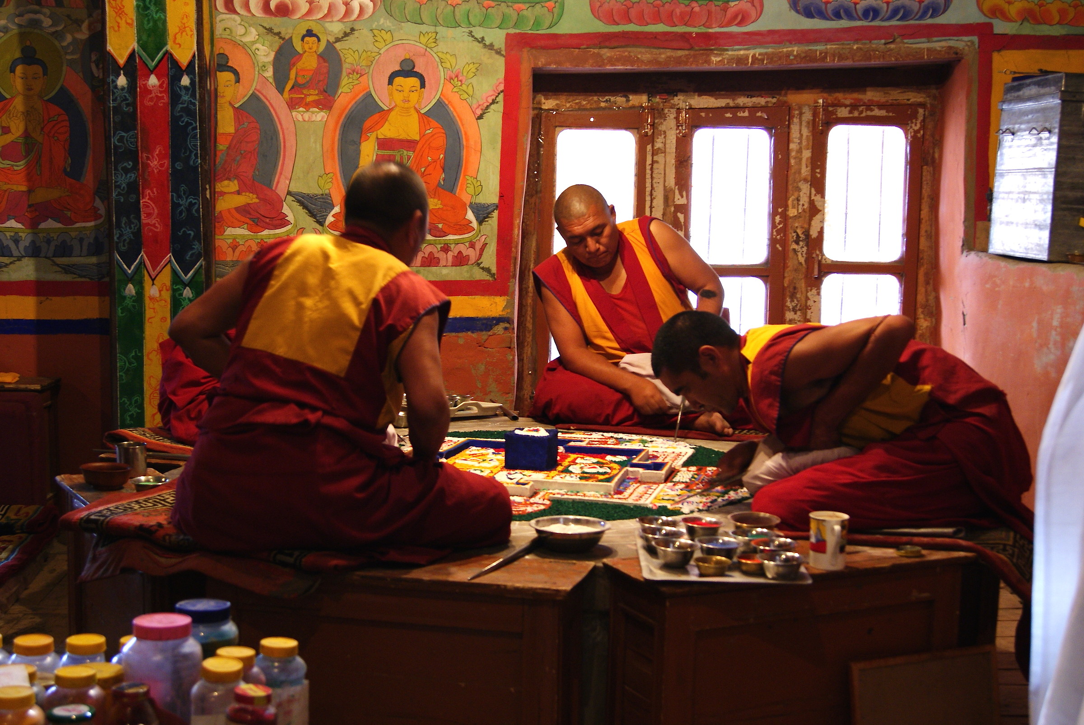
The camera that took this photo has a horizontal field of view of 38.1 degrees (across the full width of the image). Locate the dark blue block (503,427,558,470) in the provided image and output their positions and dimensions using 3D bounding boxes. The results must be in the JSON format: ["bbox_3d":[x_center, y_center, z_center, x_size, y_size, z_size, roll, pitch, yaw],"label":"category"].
[{"bbox_3d":[-0.024,0.221,3.981,0.105,0.091,0.105,3,7,15],"label":"dark blue block"}]

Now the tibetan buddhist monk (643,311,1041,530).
[{"bbox_3d":[0.693,0.094,3.541,0.800,0.450,0.560,3,8,20],"label":"tibetan buddhist monk"}]

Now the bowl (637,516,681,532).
[{"bbox_3d":[0.239,0.345,3.191,0.093,0.043,0.093,0,7,0],"label":"bowl"}]

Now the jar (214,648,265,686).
[{"bbox_3d":[-0.480,0.527,2.463,0.090,0.145,0.090,1,7,0],"label":"jar"}]

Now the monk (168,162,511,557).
[{"bbox_3d":[-0.430,-0.055,3.370,0.660,0.780,0.580,6,9,33],"label":"monk"}]

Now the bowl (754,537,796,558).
[{"bbox_3d":[0.451,0.372,3.052,0.082,0.039,0.082,1,7,0],"label":"bowl"}]

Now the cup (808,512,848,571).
[{"bbox_3d":[0.557,0.347,3.013,0.079,0.096,0.106,0,7,-7],"label":"cup"}]

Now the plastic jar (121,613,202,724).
[{"bbox_3d":[-0.607,0.507,2.512,0.126,0.190,0.126,1,7,0],"label":"plastic jar"}]

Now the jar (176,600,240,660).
[{"bbox_3d":[-0.570,0.501,2.642,0.118,0.190,0.118,1,7,0],"label":"jar"}]

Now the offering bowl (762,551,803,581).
[{"bbox_3d":[0.450,0.386,2.946,0.080,0.038,0.080,1,7,0],"label":"offering bowl"}]

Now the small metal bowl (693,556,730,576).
[{"bbox_3d":[0.321,0.385,2.941,0.070,0.027,0.070,0,7,0],"label":"small metal bowl"}]

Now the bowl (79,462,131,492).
[{"bbox_3d":[-1.029,0.273,3.700,0.123,0.050,0.123,0,7,0],"label":"bowl"}]

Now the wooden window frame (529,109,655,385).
[{"bbox_3d":[0.172,-0.376,5.193,0.375,0.920,0.060,1,7,0],"label":"wooden window frame"}]

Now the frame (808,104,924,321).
[{"bbox_3d":[1.070,-0.387,5.190,0.375,0.920,0.060,1,7,0],"label":"frame"}]

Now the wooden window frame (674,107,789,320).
[{"bbox_3d":[0.633,-0.394,5.309,0.375,0.920,0.060,1,7,0],"label":"wooden window frame"}]

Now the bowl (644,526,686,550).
[{"bbox_3d":[0.240,0.356,3.100,0.094,0.043,0.094,0,7,0],"label":"bowl"}]

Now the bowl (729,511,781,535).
[{"bbox_3d":[0.442,0.340,3.245,0.104,0.046,0.104,1,7,0],"label":"bowl"}]

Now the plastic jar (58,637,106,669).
[{"bbox_3d":[-0.750,0.535,2.588,0.094,0.155,0.094,0,7,0],"label":"plastic jar"}]

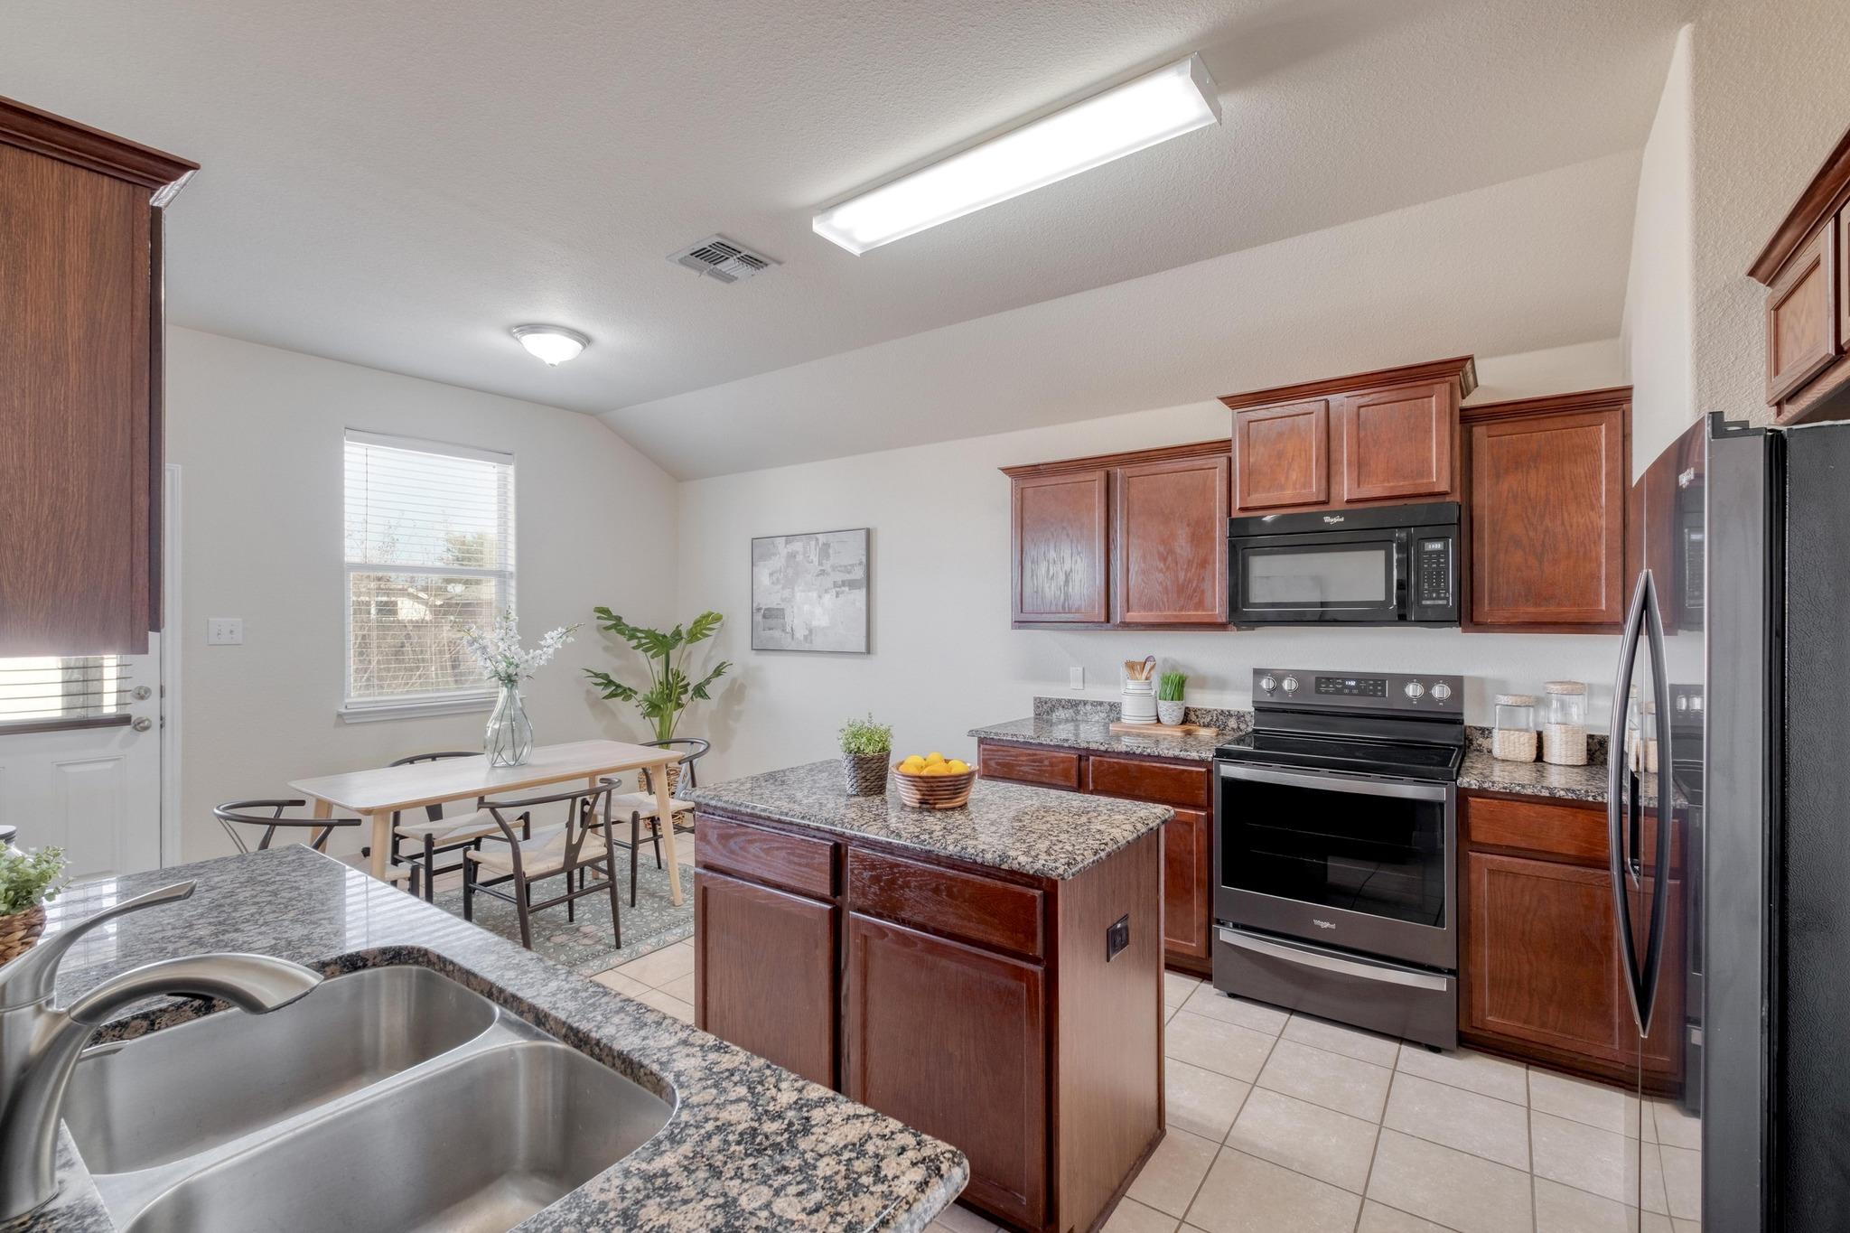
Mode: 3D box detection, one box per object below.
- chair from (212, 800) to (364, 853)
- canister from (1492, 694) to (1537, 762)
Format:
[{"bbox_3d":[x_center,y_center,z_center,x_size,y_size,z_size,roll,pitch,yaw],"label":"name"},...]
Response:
[{"bbox_3d":[-2.334,1.070,2.933,0.530,0.730,0.520,0,0,36],"label":"chair"},{"bbox_3d":[2.166,0.408,2.834,0.128,0.237,0.128,0,0,35],"label":"canister"}]

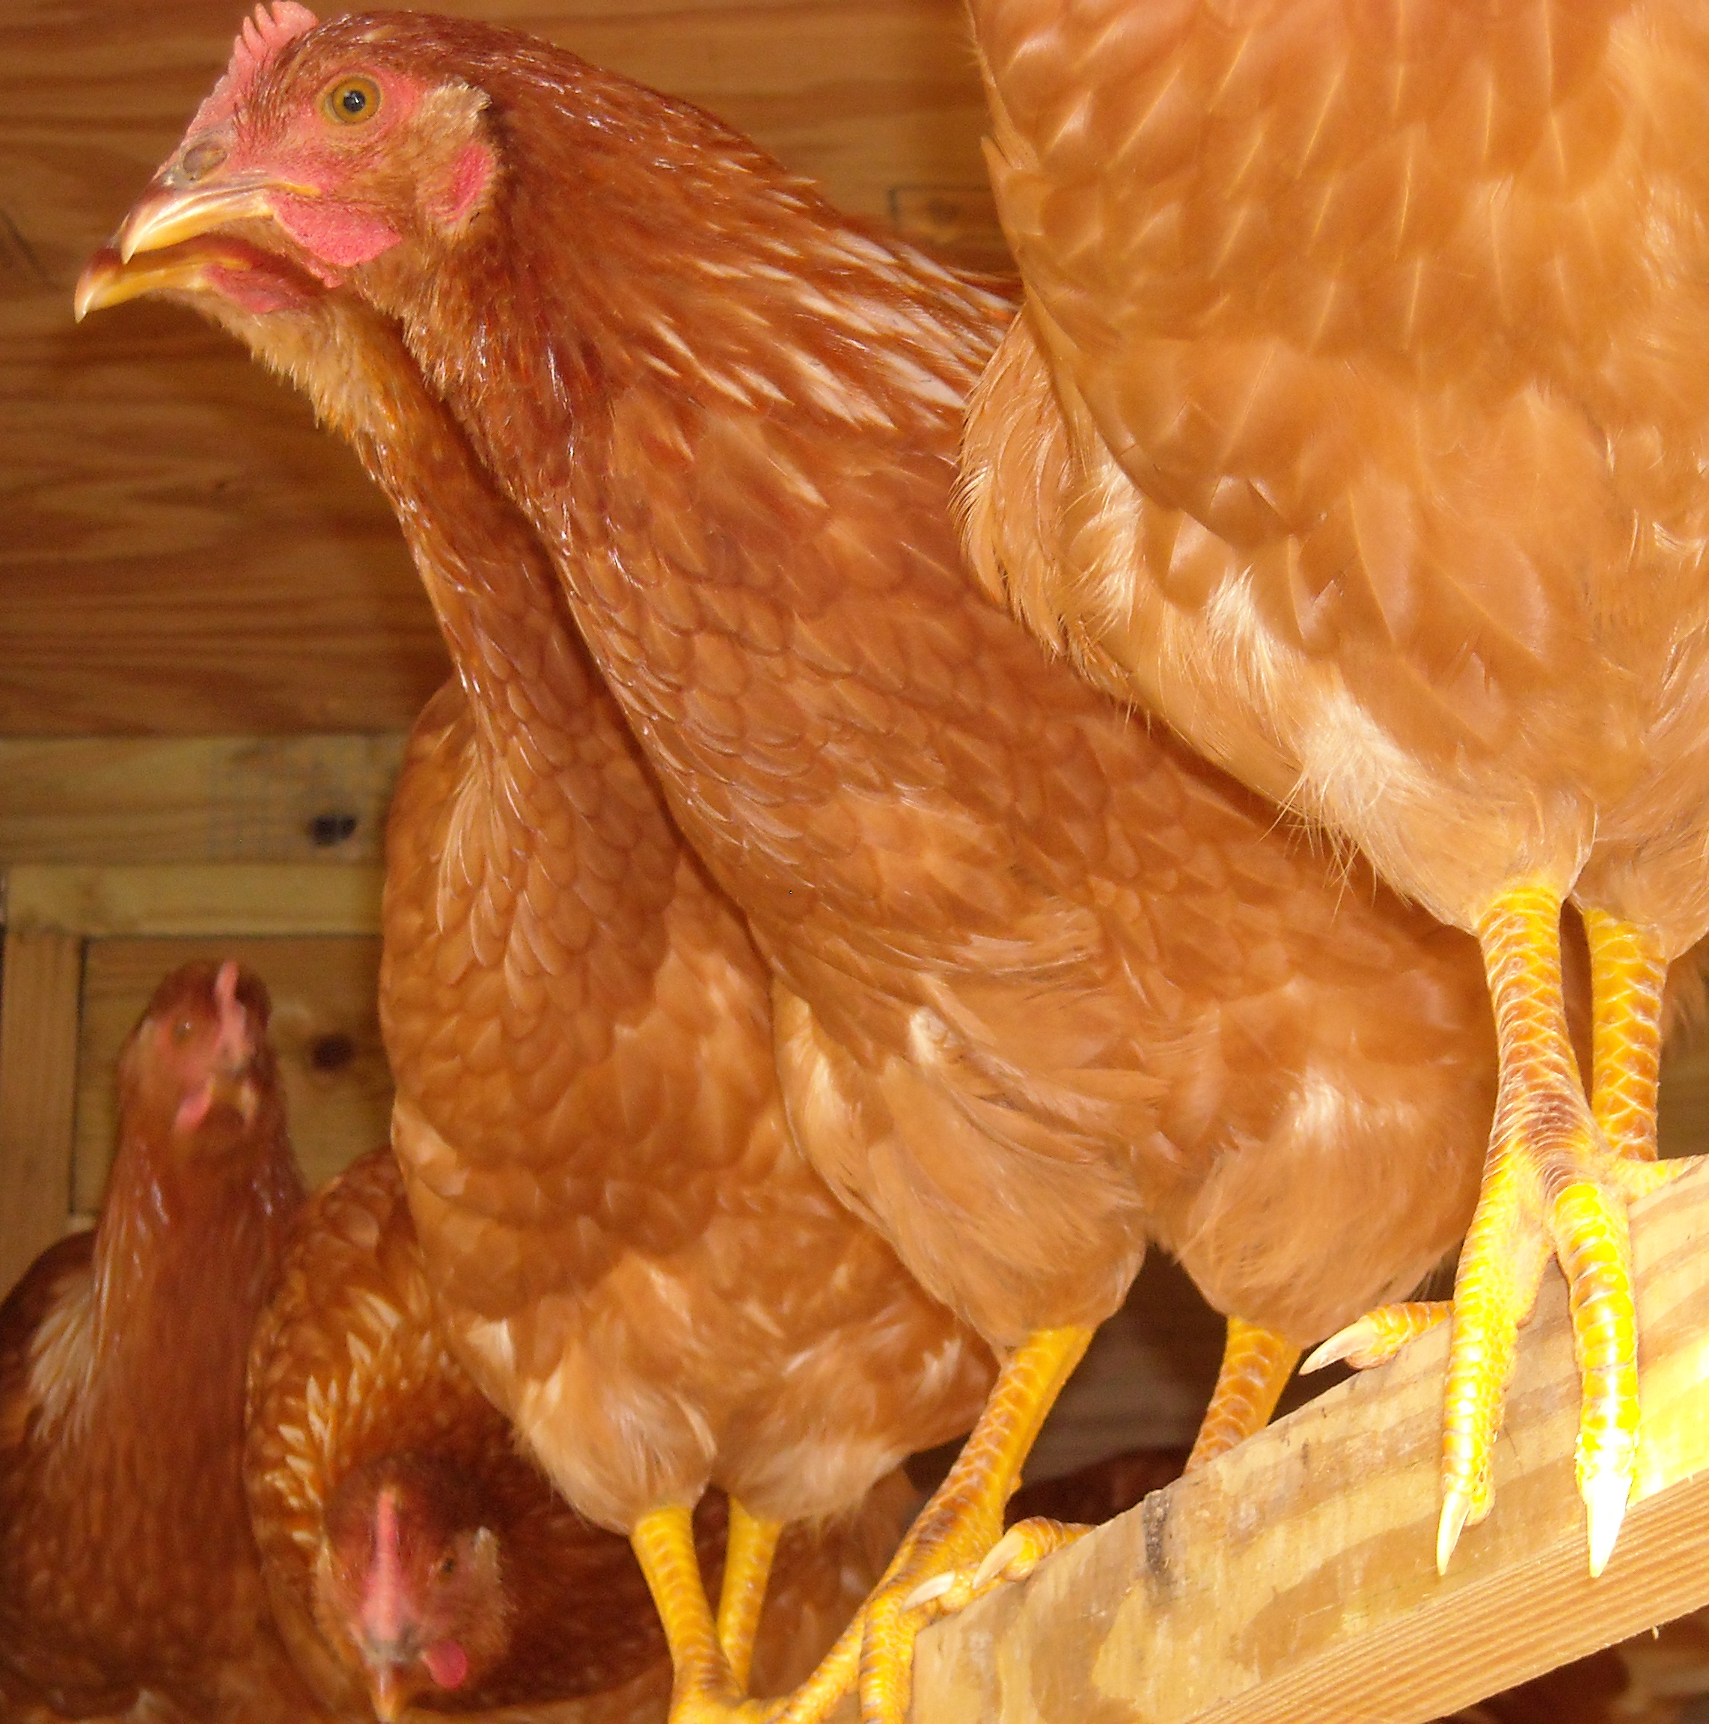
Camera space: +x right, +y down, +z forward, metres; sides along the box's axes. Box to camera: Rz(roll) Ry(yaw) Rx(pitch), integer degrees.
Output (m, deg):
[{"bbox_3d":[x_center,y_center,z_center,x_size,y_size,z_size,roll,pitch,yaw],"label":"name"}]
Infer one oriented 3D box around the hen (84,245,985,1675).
[{"bbox_3d":[-0.062,0.024,1.400,0.170,0.340,0.300,-13,-21,36],"label":"hen"}]

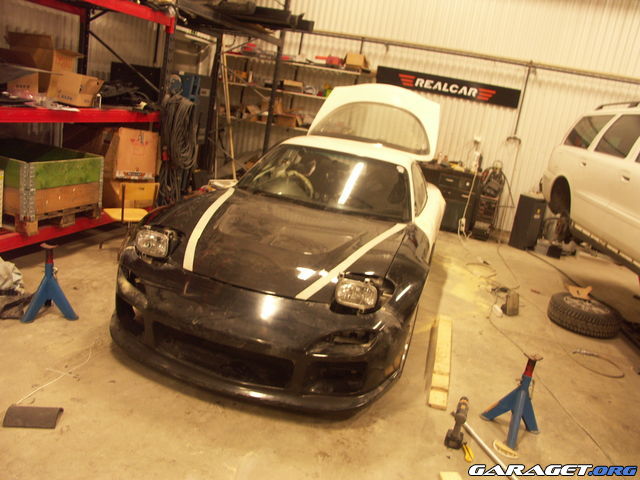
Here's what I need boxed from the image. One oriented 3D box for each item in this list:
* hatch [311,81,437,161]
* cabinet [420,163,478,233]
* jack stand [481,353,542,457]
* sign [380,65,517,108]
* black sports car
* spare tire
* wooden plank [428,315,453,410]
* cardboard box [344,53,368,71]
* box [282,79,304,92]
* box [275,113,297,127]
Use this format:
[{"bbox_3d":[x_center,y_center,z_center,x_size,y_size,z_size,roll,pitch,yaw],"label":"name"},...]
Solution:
[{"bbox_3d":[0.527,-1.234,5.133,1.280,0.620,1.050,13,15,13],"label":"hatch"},{"bbox_3d":[1.843,-0.636,7.808,0.950,0.900,0.500,13,15,13],"label":"cabinet"},{"bbox_3d":[1.068,0.836,2.730,0.296,0.460,0.231,13,15,12],"label":"jack stand"},{"bbox_3d":[1.870,-2.259,7.650,2.090,0.275,0.030,13,15,13],"label":"sign"},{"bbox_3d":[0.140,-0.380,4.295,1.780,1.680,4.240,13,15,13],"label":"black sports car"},{"bbox_3d":[2.372,0.674,4.637,0.600,0.200,0.600,13,15,13],"label":"spare tire"},{"bbox_3d":[0.839,0.785,3.516,0.105,0.080,1.276,13,15,12],"label":"wooden plank"},{"bbox_3d":[0.536,-2.671,7.784,0.330,0.240,0.280,13,15,13],"label":"cardboard box"},{"bbox_3d":[-0.420,-2.414,8.109,0.330,0.170,0.280,13,15,13],"label":"box"},{"bbox_3d":[-0.553,-1.915,8.258,0.330,0.170,0.280,13,15,13],"label":"box"}]

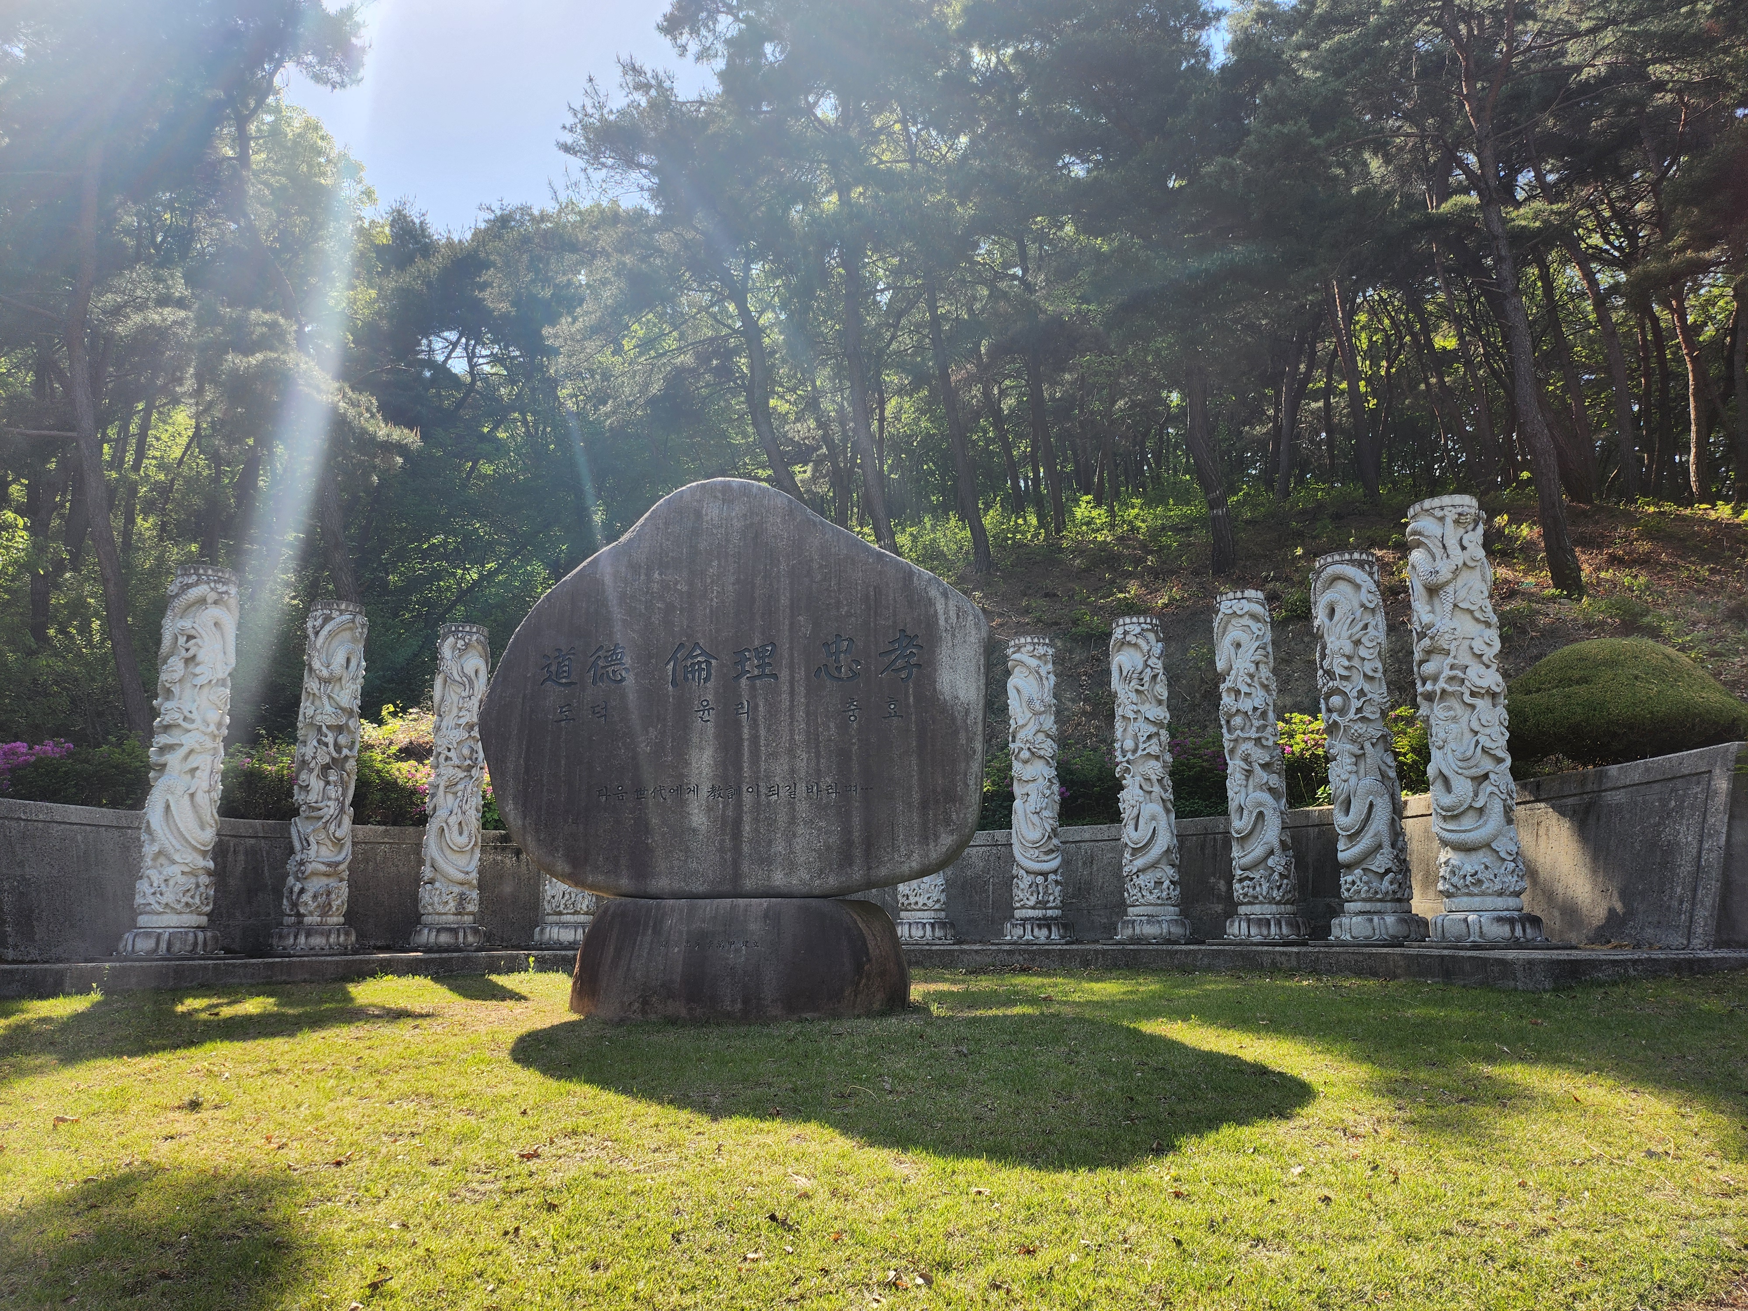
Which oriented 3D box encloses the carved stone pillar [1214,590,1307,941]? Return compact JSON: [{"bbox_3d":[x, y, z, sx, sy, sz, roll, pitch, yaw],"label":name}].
[{"bbox_3d":[4.305,1.224,13.680,0.920,3.900,0.920,12,-17,-44],"label":"carved stone pillar"}]

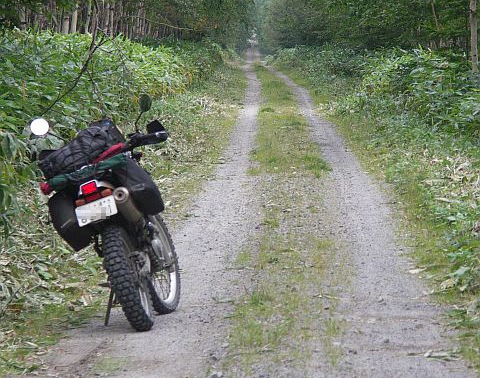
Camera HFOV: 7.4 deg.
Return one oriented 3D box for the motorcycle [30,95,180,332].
[{"bbox_3d":[-0.708,0.133,21.650,0.830,1.340,2.150,-17,0,7],"label":"motorcycle"}]

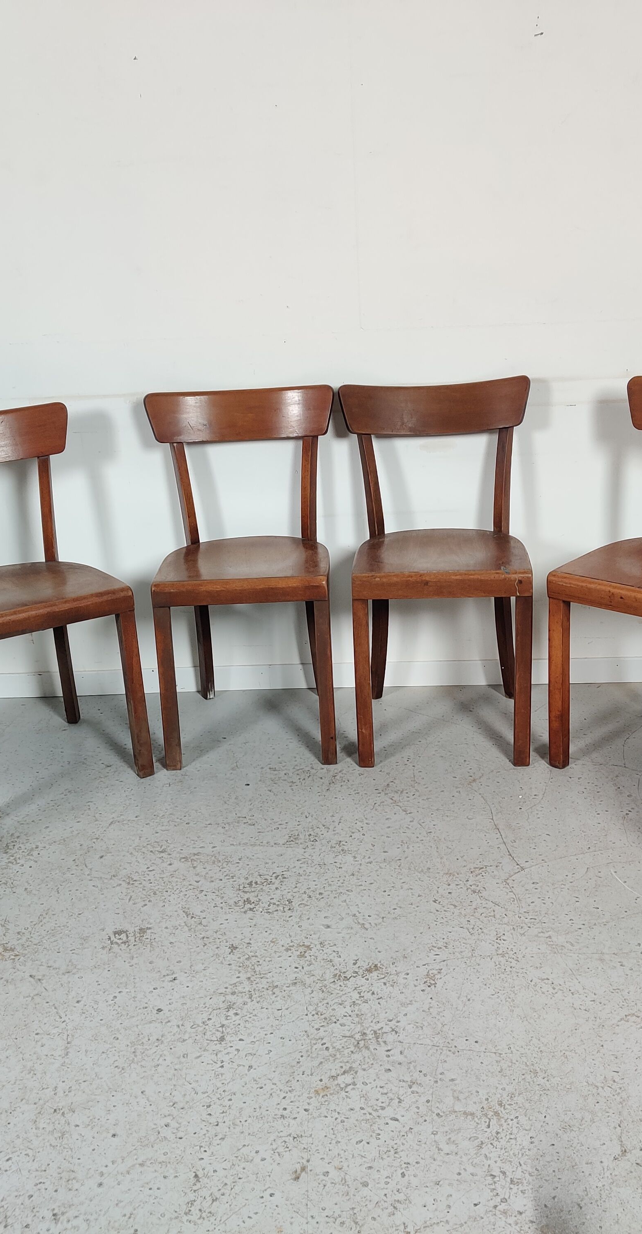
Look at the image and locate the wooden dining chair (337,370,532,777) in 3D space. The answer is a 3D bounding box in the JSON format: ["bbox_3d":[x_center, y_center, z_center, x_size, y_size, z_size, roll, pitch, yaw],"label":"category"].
[{"bbox_3d":[0.281,-0.117,3.019,0.467,0.815,0.450,-1,19,5],"label":"wooden dining chair"}]

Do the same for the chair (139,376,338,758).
[{"bbox_3d":[-0.176,-0.106,3.056,0.467,0.815,0.450,-2,19,2],"label":"chair"}]

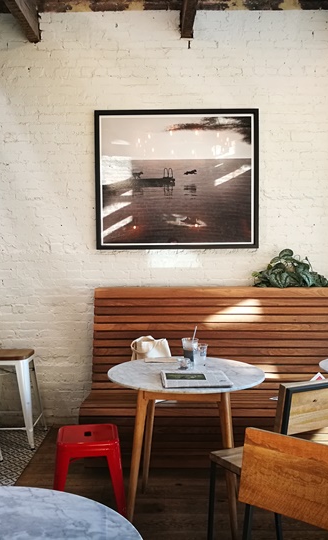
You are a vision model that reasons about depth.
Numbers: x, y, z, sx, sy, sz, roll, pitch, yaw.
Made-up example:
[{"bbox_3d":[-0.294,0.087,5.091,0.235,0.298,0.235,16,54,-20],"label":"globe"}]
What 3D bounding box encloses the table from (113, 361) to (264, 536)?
[{"bbox_3d":[0.117,0.909,2.920,0.807,0.759,0.807,0,2,0],"label":"table"}]

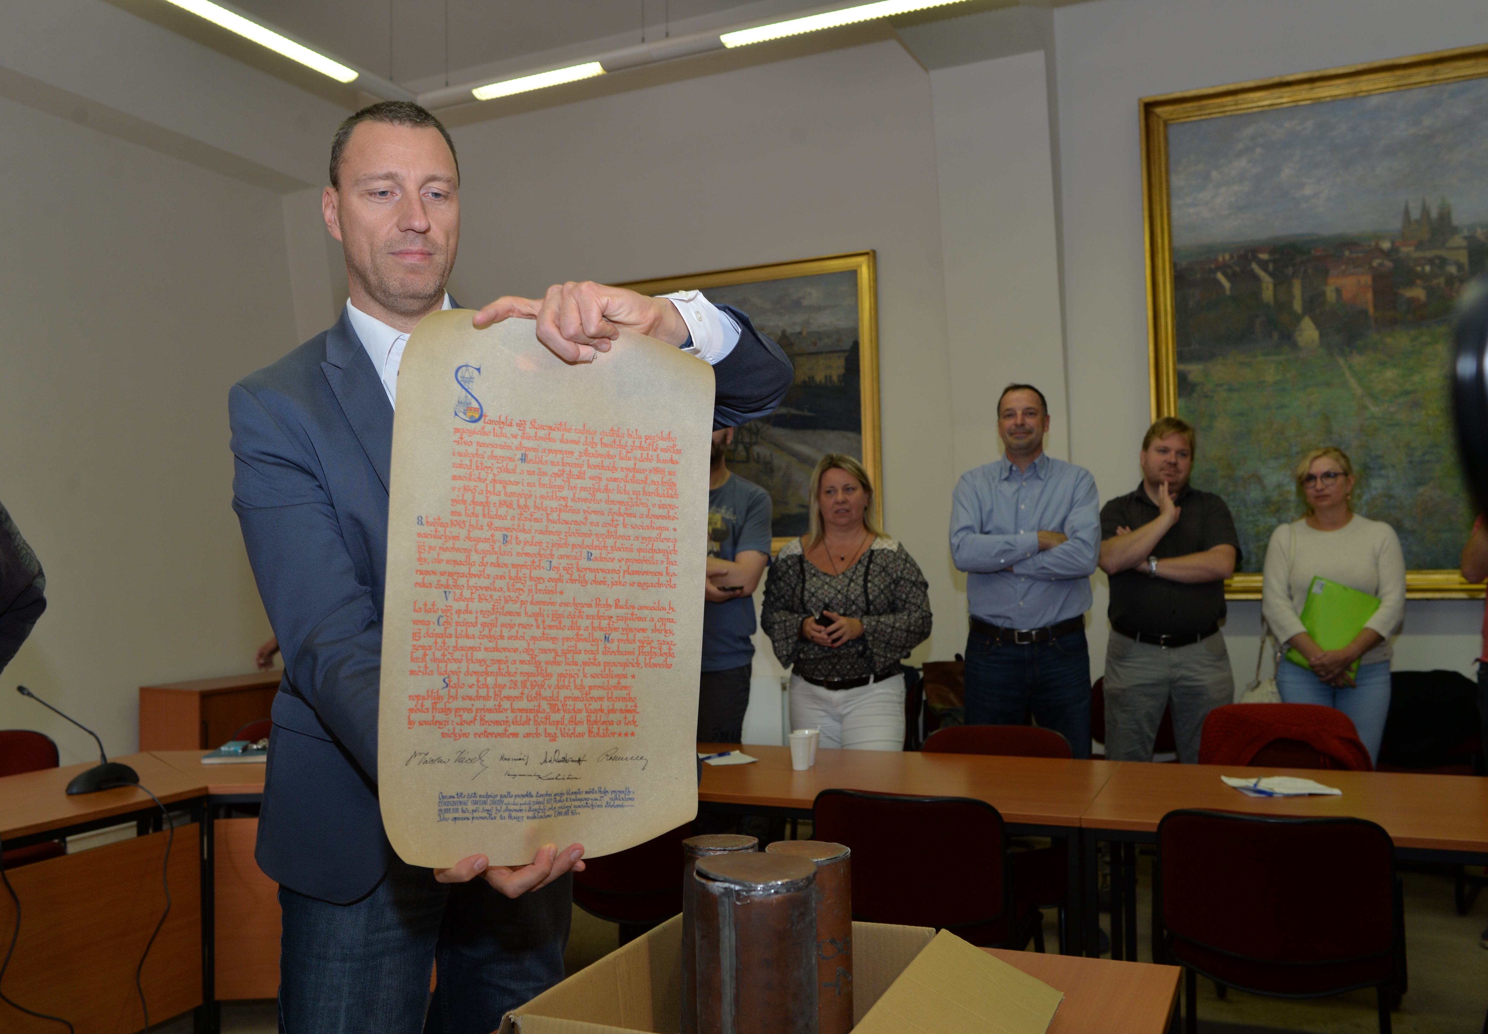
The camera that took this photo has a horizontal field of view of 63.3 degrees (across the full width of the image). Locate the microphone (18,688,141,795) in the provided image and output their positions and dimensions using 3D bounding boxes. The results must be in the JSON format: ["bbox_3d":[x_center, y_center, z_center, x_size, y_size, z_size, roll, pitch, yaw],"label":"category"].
[{"bbox_3d":[-1.800,0.574,3.201,0.380,0.260,0.160,-2,-2,24],"label":"microphone"}]

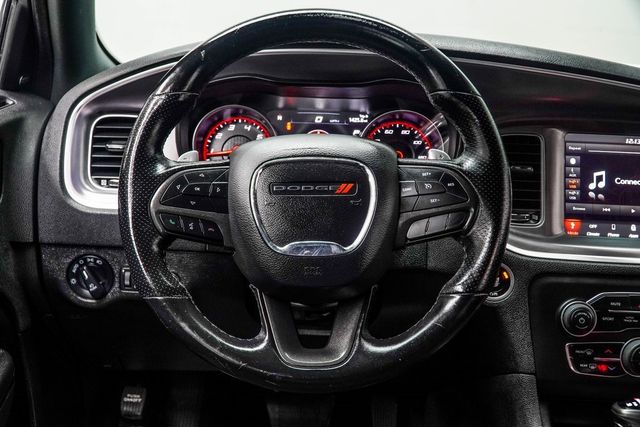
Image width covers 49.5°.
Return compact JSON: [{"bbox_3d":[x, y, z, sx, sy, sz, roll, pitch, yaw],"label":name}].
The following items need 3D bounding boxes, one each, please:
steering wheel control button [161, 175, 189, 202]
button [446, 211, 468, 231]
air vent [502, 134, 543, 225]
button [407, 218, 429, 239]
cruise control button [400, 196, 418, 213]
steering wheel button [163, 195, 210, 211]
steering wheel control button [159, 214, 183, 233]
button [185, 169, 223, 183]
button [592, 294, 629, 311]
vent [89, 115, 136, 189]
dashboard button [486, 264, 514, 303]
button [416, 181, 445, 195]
[{"bbox_3d":[-0.145,-0.025,0.690,0.028,0.028,0.010,0,-11,0],"label":"steering wheel control button"},{"bbox_3d":[0.136,0.008,0.684,0.021,0.020,0.010,0,-11,0],"label":"button"},{"bbox_3d":[0.247,-0.041,0.855,0.057,0.113,0.030,1,2,0],"label":"air vent"},{"bbox_3d":[0.096,0.015,0.683,0.022,0.020,0.010,0,-11,0],"label":"button"},{"bbox_3d":[0.089,-0.009,0.687,0.018,0.016,0.010,0,-11,0],"label":"cruise control button"},{"bbox_3d":[-0.131,-0.010,0.688,0.050,0.017,0.010,0,-11,0],"label":"steering wheel button"},{"bbox_3d":[-0.146,0.010,0.684,0.024,0.018,0.010,0,-11,0],"label":"steering wheel control button"},{"bbox_3d":[-0.115,-0.038,0.697,0.042,0.015,0.008,1,-7,0],"label":"button"},{"bbox_3d":[0.355,0.108,0.845,0.046,0.020,0.010,0,-14,0],"label":"button"},{"bbox_3d":[-0.249,-0.077,0.865,0.080,0.094,0.030,1,2,-3],"label":"vent"},{"bbox_3d":[0.209,0.084,0.830,0.049,0.049,0.015,1,-4,2],"label":"dashboard button"},{"bbox_3d":[0.111,-0.026,0.691,0.030,0.014,0.010,0,-11,0],"label":"button"}]

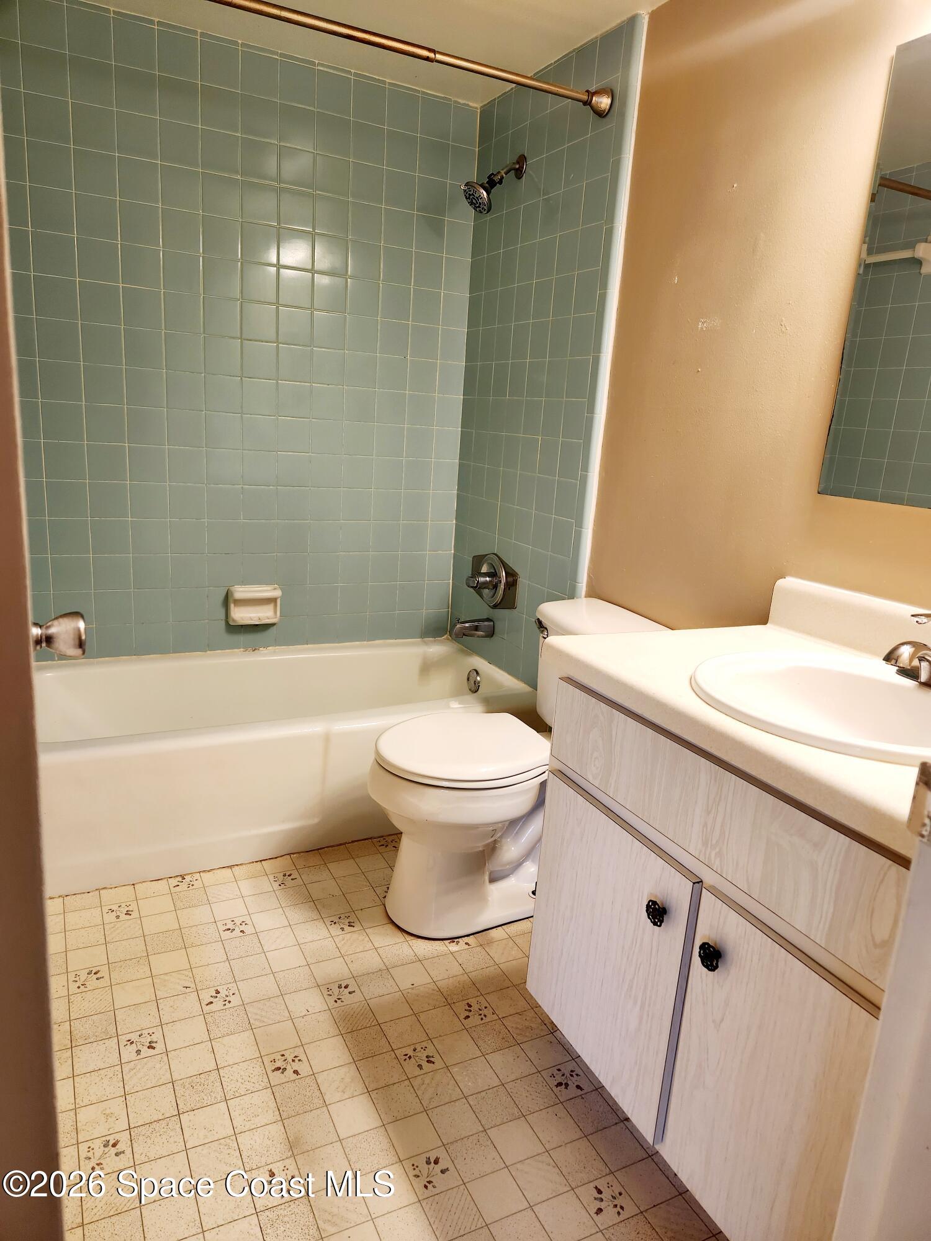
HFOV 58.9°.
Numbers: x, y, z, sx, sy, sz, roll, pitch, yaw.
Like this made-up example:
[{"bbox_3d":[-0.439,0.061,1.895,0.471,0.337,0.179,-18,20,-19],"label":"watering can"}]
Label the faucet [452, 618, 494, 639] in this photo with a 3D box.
[{"bbox_3d":[0.019,0.027,2.731,0.140,0.066,0.060,-3,16,-27],"label":"faucet"}]

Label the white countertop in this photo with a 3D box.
[{"bbox_3d":[0.572,0.135,1.201,0.577,0.068,0.845,-3,16,-27],"label":"white countertop"}]

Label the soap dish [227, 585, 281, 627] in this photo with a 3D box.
[{"bbox_3d":[-0.683,-0.046,2.669,0.166,0.120,0.056,-3,16,-27],"label":"soap dish"}]

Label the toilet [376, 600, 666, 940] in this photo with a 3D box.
[{"bbox_3d":[0.104,0.343,1.946,0.715,0.690,0.450,-3,16,-27],"label":"toilet"}]

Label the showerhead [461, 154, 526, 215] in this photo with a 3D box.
[{"bbox_3d":[0.076,-1.279,2.400,0.203,0.176,0.086,-3,16,-27],"label":"showerhead"}]

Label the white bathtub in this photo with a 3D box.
[{"bbox_3d":[-0.588,0.352,2.432,1.524,0.340,0.745,-3,16,-27],"label":"white bathtub"}]

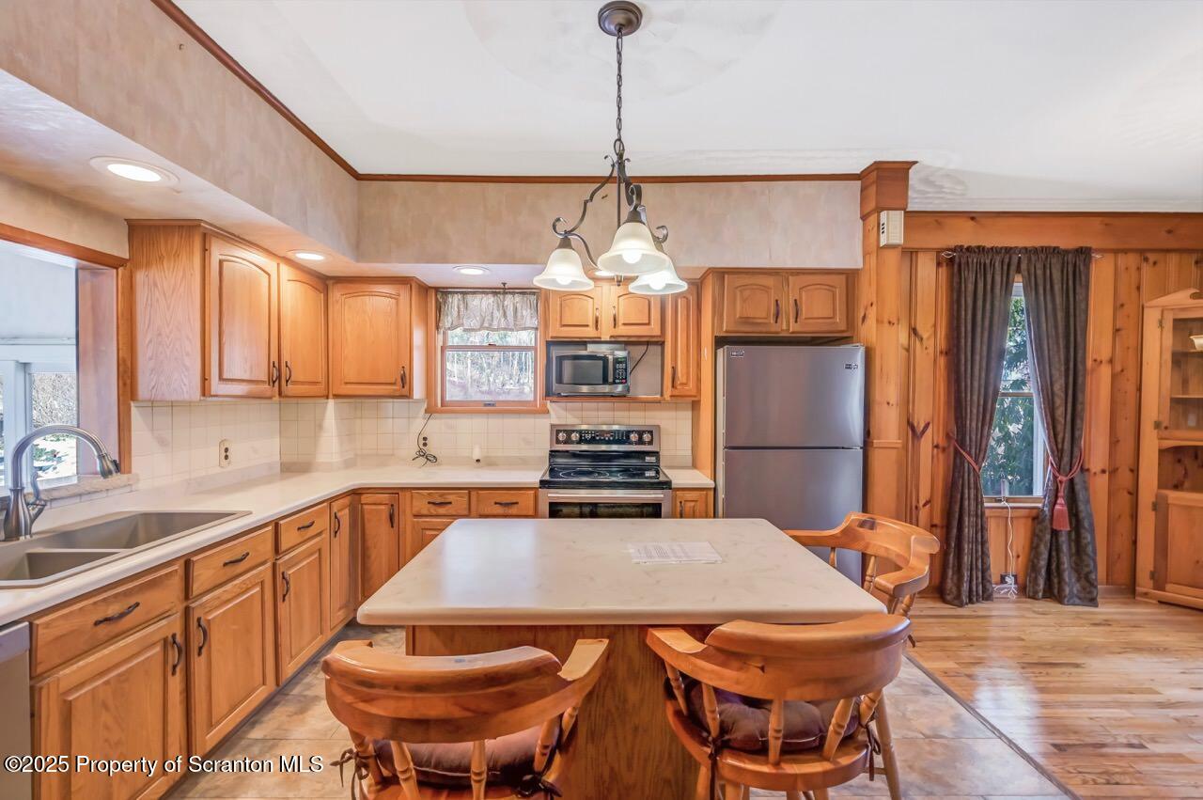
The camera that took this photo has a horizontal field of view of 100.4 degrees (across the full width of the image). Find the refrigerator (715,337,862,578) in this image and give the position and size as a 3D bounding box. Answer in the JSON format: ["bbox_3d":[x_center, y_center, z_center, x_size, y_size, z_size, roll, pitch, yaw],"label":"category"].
[{"bbox_3d":[1.048,0.534,3.102,0.757,1.675,0.735,0,1,0],"label":"refrigerator"}]

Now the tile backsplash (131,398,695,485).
[{"bbox_3d":[-0.709,0.217,2.876,2.720,0.425,1.350,0,1,0],"label":"tile backsplash"}]

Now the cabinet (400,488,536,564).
[{"bbox_3d":[-0.757,0.909,3.196,0.781,0.822,0.605,0,1,0],"label":"cabinet"}]

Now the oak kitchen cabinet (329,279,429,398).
[{"bbox_3d":[-1.467,-0.392,3.337,0.555,0.764,0.310,0,1,0],"label":"oak kitchen cabinet"}]

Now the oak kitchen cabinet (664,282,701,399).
[{"bbox_3d":[0.525,-0.385,3.375,0.245,0.762,0.325,0,1,0],"label":"oak kitchen cabinet"}]

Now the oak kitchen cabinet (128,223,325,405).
[{"bbox_3d":[-1.897,-0.394,2.697,0.325,0.780,1.020,0,1,0],"label":"oak kitchen cabinet"}]

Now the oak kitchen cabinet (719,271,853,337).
[{"bbox_3d":[1.081,-0.574,3.217,0.800,0.392,0.560,0,1,0],"label":"oak kitchen cabinet"}]

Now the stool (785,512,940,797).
[{"bbox_3d":[0.836,0.911,1.743,0.520,0.950,0.590,0,1,-18],"label":"stool"}]

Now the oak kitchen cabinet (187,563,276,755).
[{"bbox_3d":[-1.710,0.982,1.938,0.610,0.595,0.473,0,1,0],"label":"oak kitchen cabinet"}]

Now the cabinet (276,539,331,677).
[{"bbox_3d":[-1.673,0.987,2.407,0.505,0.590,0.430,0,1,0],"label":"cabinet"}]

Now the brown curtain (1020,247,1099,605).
[{"bbox_3d":[3.122,0.172,3.444,0.495,2.450,0.165,0,1,0],"label":"brown curtain"}]

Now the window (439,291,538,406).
[{"bbox_3d":[-0.807,-0.358,3.562,0.743,0.835,0.120,0,1,0],"label":"window"}]

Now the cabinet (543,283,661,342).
[{"bbox_3d":[0.016,-0.576,3.339,0.750,0.392,0.310,0,1,0],"label":"cabinet"}]

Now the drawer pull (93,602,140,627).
[{"bbox_3d":[-1.405,0.620,1.458,0.030,0.020,0.134,0,1,0],"label":"drawer pull"}]

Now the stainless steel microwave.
[{"bbox_3d":[-0.067,-0.169,3.298,0.476,0.269,0.360,0,1,0],"label":"stainless steel microwave"}]

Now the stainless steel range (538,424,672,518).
[{"bbox_3d":[0.015,0.781,3.182,0.765,1.214,0.700,0,1,0],"label":"stainless steel range"}]

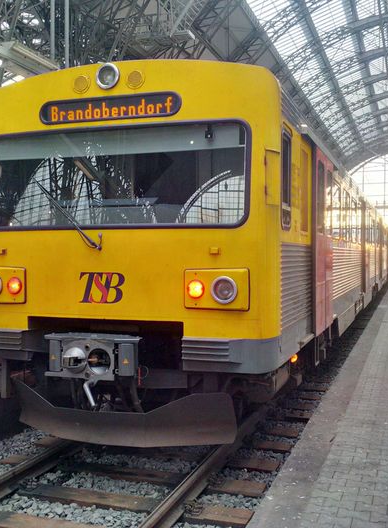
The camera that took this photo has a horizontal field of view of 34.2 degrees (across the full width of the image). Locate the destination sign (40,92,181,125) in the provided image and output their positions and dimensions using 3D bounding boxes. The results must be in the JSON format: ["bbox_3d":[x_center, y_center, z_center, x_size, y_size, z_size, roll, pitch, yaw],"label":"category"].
[{"bbox_3d":[-0.732,-1.322,5.364,1.340,0.215,0.080,1,-4,19],"label":"destination sign"}]

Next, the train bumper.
[{"bbox_3d":[-0.724,1.278,5.452,2.150,0.430,0.440,1,1,19],"label":"train bumper"}]

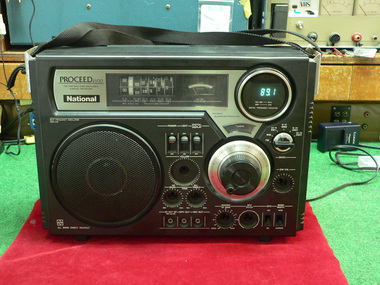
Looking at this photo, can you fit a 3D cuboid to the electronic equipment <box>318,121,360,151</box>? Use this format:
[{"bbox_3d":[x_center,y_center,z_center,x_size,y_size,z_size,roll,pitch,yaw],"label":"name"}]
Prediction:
[{"bbox_3d":[0.315,-0.010,1.063,0.080,0.055,0.029,-3,18,-11],"label":"electronic equipment"}]

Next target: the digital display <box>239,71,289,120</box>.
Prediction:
[{"bbox_3d":[0.094,-0.060,0.632,0.064,0.064,0.012,0,17,0],"label":"digital display"}]

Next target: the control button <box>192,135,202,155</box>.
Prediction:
[{"bbox_3d":[0.009,0.003,0.646,0.013,0.025,0.009,0,17,0],"label":"control button"}]

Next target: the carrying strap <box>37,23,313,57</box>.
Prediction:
[{"bbox_3d":[-0.020,-0.138,0.668,0.370,0.042,0.065,0,17,0],"label":"carrying strap"}]

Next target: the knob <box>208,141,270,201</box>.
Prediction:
[{"bbox_3d":[0.065,0.041,0.642,0.080,0.080,0.034,0,17,0],"label":"knob"}]

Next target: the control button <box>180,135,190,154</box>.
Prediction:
[{"bbox_3d":[-0.006,0.003,0.646,0.013,0.025,0.009,0,17,0],"label":"control button"}]

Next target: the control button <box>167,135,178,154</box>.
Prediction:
[{"bbox_3d":[-0.023,0.003,0.646,0.013,0.025,0.009,0,17,0],"label":"control button"}]

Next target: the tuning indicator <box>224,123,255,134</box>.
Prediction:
[{"bbox_3d":[0.062,-0.018,0.649,0.041,0.016,0.005,0,17,0],"label":"tuning indicator"}]

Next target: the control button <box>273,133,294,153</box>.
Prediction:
[{"bbox_3d":[0.119,0.001,0.640,0.026,0.025,0.014,0,17,0],"label":"control button"}]

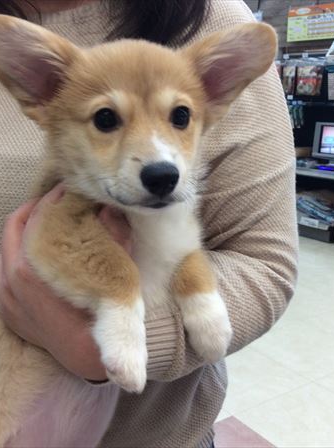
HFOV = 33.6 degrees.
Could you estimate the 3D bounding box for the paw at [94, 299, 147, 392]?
[{"bbox_3d":[-0.036,0.094,0.425,0.037,0.064,0.038,-6,13,-5],"label":"paw"}]

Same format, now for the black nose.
[{"bbox_3d":[-0.005,-0.033,0.405,0.027,0.024,0.020,-1,13,-12],"label":"black nose"}]

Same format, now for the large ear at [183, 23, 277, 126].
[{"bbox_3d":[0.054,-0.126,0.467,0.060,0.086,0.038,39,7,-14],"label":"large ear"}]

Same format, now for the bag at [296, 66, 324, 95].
[{"bbox_3d":[1.164,-1.160,4.492,0.080,0.235,0.200,-8,16,-35],"label":"bag"}]

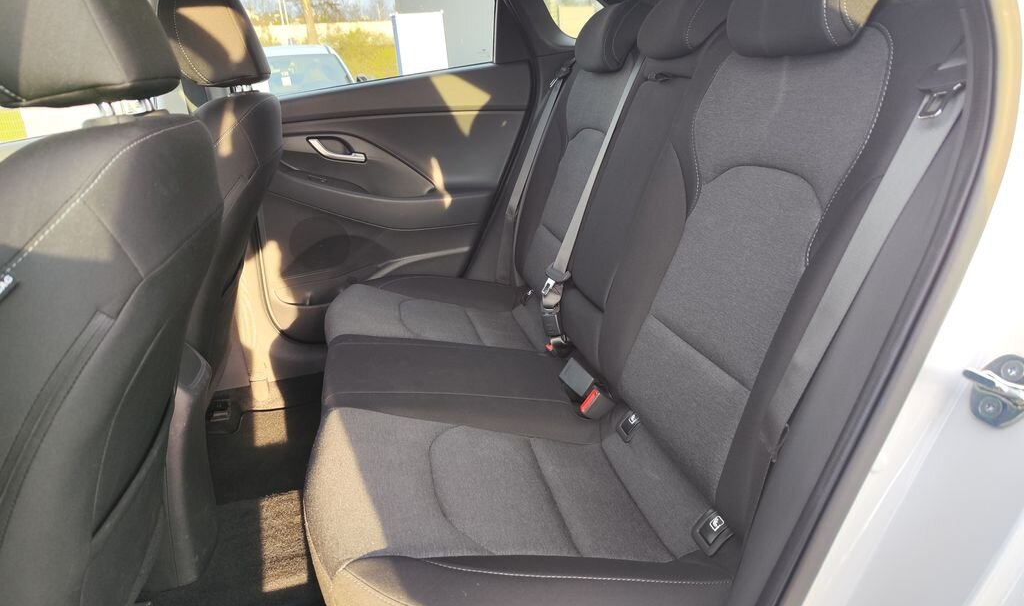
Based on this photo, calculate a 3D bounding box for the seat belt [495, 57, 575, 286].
[{"bbox_3d":[0.063,-0.329,1.795,0.070,0.580,0.075,12,15,-16],"label":"seat belt"}]

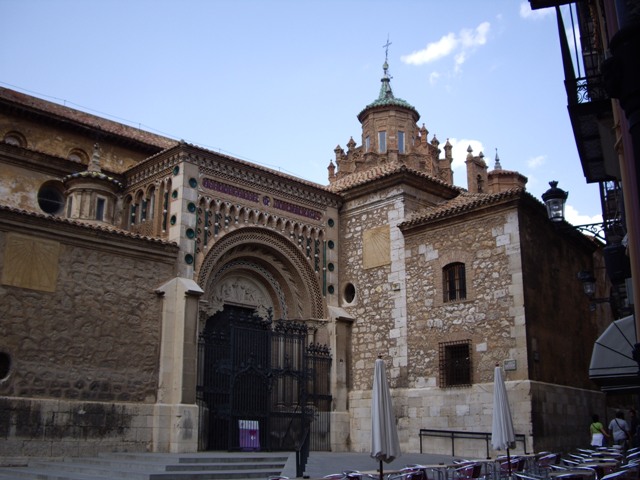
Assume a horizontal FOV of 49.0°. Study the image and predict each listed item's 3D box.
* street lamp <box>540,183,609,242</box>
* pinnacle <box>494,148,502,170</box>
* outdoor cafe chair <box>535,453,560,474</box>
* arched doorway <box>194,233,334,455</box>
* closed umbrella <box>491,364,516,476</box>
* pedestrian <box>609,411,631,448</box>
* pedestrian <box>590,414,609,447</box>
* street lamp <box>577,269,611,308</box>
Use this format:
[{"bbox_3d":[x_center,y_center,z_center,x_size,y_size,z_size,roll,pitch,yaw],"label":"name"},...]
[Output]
[{"bbox_3d":[4.749,-0.580,13.137,1.120,1.200,0.500,-7,-17,23],"label":"street lamp"},{"bbox_3d":[9.374,-4.213,37.000,0.420,1.240,0.420,14,-21,-41],"label":"pinnacle"},{"bbox_3d":[5.236,5.216,15.897,0.580,0.760,0.560,14,-21,-41],"label":"outdoor cafe chair"},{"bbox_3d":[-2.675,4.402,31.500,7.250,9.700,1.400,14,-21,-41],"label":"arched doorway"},{"bbox_3d":[3.318,3.459,12.573,0.440,2.420,0.440,-2,-16,0],"label":"closed umbrella"},{"bbox_3d":[9.305,6.170,21.563,0.560,1.750,0.340,-7,-17,25],"label":"pedestrian"},{"bbox_3d":[8.781,6.305,21.980,0.500,1.630,0.320,-7,-17,25],"label":"pedestrian"},{"bbox_3d":[7.974,1.413,20.141,1.020,1.120,0.500,-7,-17,23],"label":"street lamp"}]

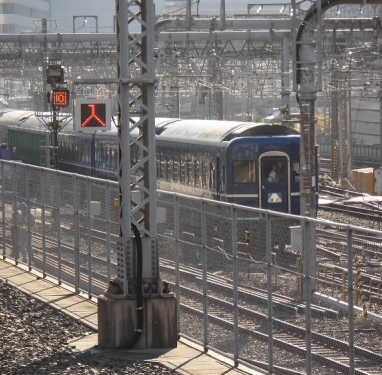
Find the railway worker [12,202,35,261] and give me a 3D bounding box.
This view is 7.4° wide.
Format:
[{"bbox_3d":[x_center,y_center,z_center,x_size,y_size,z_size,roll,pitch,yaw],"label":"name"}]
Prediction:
[{"bbox_3d":[-4.848,1.310,85.800,0.640,1.750,0.420,0,2,-5],"label":"railway worker"}]

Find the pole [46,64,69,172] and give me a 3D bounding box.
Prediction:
[{"bbox_3d":[-5.004,-1.574,111.000,0.900,6.100,0.700,0,2,-9],"label":"pole"}]

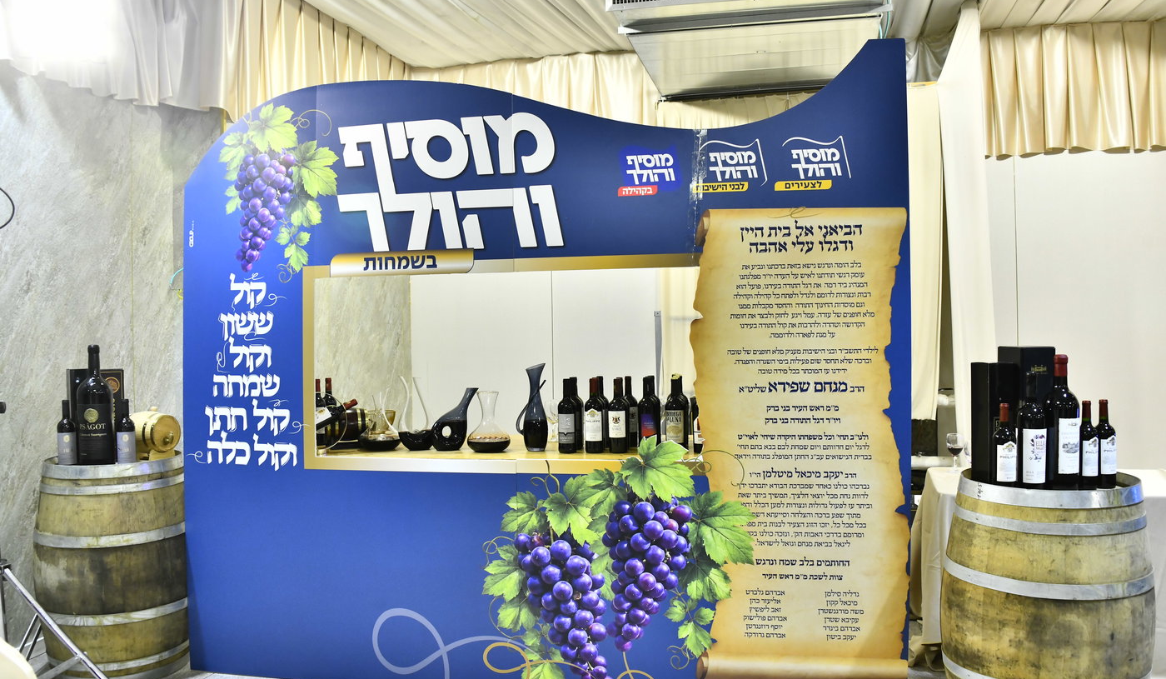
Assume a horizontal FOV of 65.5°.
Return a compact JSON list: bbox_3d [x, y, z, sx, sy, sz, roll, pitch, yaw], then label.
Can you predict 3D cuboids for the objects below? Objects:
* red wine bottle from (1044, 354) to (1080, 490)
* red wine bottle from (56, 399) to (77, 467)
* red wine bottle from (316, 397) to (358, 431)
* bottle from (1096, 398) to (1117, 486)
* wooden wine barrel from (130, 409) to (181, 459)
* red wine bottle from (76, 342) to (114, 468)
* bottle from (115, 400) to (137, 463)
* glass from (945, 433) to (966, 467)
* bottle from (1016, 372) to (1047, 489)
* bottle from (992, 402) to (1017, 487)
[{"bbox_3d":[1.573,0.275,2.980,0.120,0.453,0.120,0,0,-4],"label":"red wine bottle"},{"bbox_3d":[-2.167,0.402,3.810,0.075,0.298,0.075,0,0,-30],"label":"red wine bottle"},{"bbox_3d":[-1.099,0.329,3.870,0.300,0.075,0.075,-25,0,6],"label":"red wine bottle"},{"bbox_3d":[1.744,0.348,3.030,0.075,0.300,0.075,0,0,-14],"label":"bottle"},{"bbox_3d":[-1.941,0.431,4.055,0.230,0.236,0.187,-1,0,17],"label":"wooden wine barrel"},{"bbox_3d":[-2.074,0.288,3.858,0.150,0.527,0.150,-1,0,-16],"label":"red wine bottle"},{"bbox_3d":[-1.918,0.398,3.810,0.075,0.298,0.075,0,0,-27],"label":"bottle"},{"bbox_3d":[1.874,0.569,4.560,0.087,0.195,0.087,-1,0,23],"label":"glass"},{"bbox_3d":[1.458,0.306,2.944,0.095,0.398,0.095,-1,0,-3],"label":"bottle"},{"bbox_3d":[1.369,0.356,2.940,0.075,0.300,0.075,0,0,-2],"label":"bottle"}]

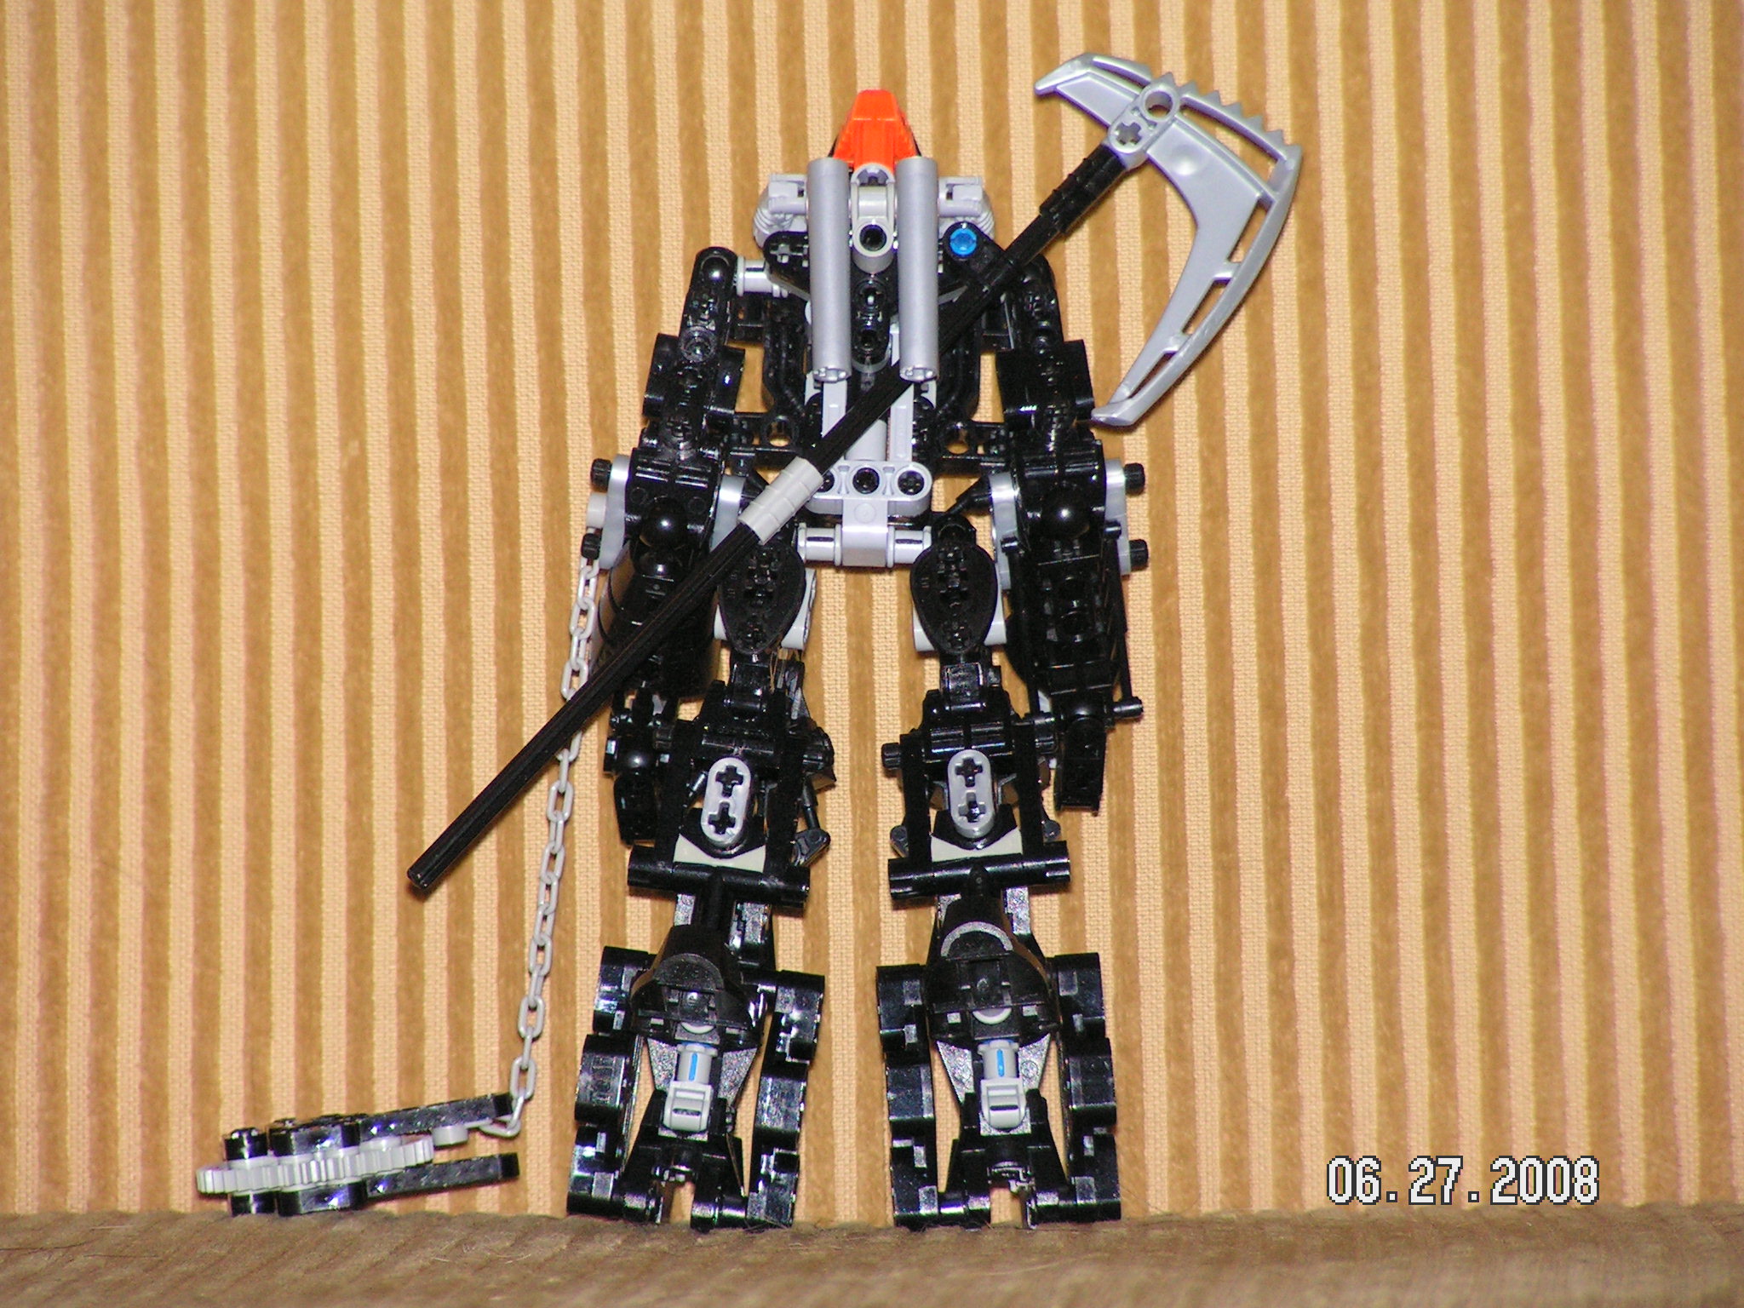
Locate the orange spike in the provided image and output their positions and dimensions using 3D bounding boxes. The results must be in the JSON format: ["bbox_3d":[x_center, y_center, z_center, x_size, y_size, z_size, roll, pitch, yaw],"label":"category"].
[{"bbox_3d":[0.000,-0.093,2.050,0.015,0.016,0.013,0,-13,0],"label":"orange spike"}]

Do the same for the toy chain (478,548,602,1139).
[{"bbox_3d":[-0.059,0.033,2.030,0.011,0.108,0.009,7,-10,1],"label":"toy chain"}]

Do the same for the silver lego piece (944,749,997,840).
[{"bbox_3d":[0.017,0.025,2.020,0.007,0.015,0.004,-3,-24,-1],"label":"silver lego piece"}]

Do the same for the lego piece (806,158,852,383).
[{"bbox_3d":[-0.007,-0.068,2.040,0.007,0.040,0.007,-1,-23,0],"label":"lego piece"}]

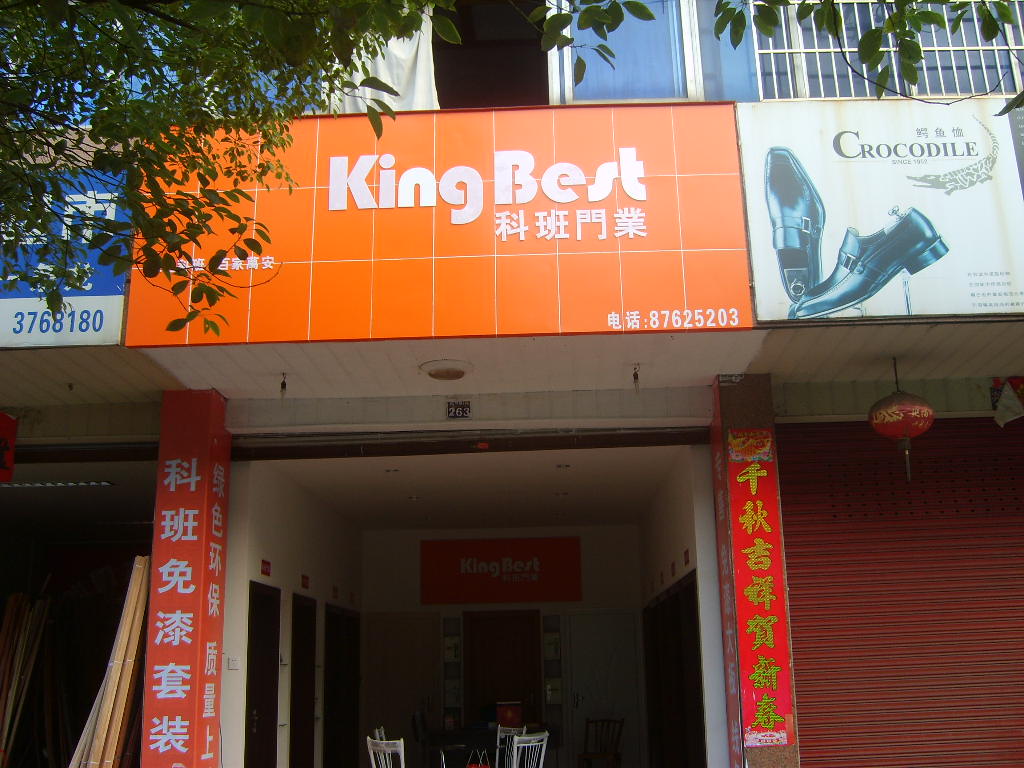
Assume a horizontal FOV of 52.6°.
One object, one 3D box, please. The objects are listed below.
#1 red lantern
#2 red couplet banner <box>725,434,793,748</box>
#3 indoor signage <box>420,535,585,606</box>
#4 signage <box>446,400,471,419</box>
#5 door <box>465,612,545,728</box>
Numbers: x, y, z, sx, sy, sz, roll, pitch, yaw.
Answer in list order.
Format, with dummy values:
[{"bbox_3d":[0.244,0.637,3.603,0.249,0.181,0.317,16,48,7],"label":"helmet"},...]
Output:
[{"bbox_3d":[2.573,0.341,6.787,0.441,0.616,0.441,-2,-15,2],"label":"red lantern"},{"bbox_3d":[1.644,1.318,6.851,0.314,2.103,0.010,-2,-15,2],"label":"red couplet banner"},{"bbox_3d":[-0.132,2.192,12.146,1.891,0.748,0.030,-2,-15,2],"label":"indoor signage"},{"bbox_3d":[-0.388,0.185,7.595,0.159,0.127,0.020,-2,-15,2],"label":"signage"},{"bbox_3d":[-0.106,3.600,11.729,0.905,2.080,0.080,-2,-15,2],"label":"door"}]

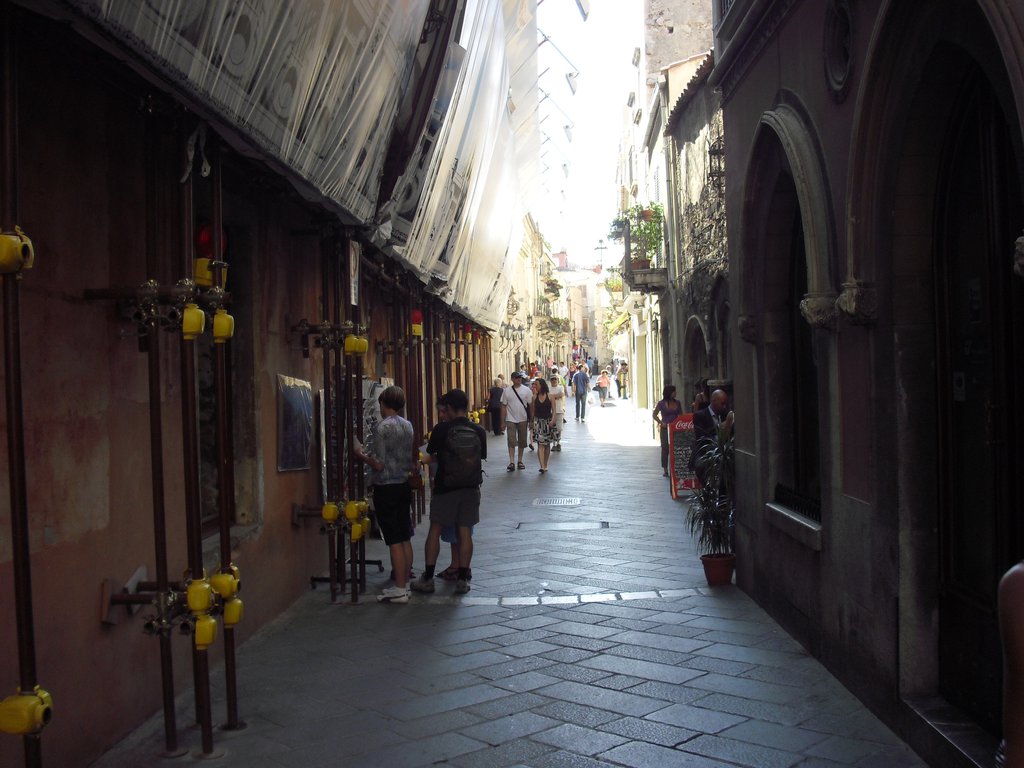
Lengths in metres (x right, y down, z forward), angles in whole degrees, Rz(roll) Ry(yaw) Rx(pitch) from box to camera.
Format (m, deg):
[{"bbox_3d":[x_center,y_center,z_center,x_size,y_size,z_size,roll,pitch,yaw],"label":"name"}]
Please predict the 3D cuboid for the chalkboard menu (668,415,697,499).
[{"bbox_3d":[2.351,0.971,14.850,0.520,1.120,0.550,-2,1,0],"label":"chalkboard menu"}]

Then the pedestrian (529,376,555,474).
[{"bbox_3d":[0.514,0.720,19.600,0.460,1.649,0.380,-1,1,7],"label":"pedestrian"}]

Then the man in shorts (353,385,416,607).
[{"bbox_3d":[-1.025,0.873,9.000,0.450,1.706,0.440,0,1,44],"label":"man in shorts"}]

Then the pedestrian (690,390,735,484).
[{"bbox_3d":[2.312,0.864,12.900,0.460,1.613,0.500,-1,1,30],"label":"pedestrian"}]

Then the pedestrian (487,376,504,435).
[{"bbox_3d":[-0.424,0.607,29.800,0.470,1.533,0.370,-1,1,-21],"label":"pedestrian"}]

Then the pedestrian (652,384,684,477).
[{"bbox_3d":[2.645,0.791,19.000,0.500,1.540,0.300,-2,1,-9],"label":"pedestrian"}]

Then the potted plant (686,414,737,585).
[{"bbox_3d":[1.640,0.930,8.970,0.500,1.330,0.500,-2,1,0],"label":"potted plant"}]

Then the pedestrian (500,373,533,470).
[{"bbox_3d":[0.079,0.651,19.750,0.560,1.740,0.400,-1,1,0],"label":"pedestrian"}]

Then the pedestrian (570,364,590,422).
[{"bbox_3d":[2.157,0.293,35.400,0.520,1.800,0.340,-2,1,2],"label":"pedestrian"}]

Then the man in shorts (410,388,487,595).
[{"bbox_3d":[-0.534,0.899,9.450,0.520,1.705,0.520,-1,1,-22],"label":"man in shorts"}]

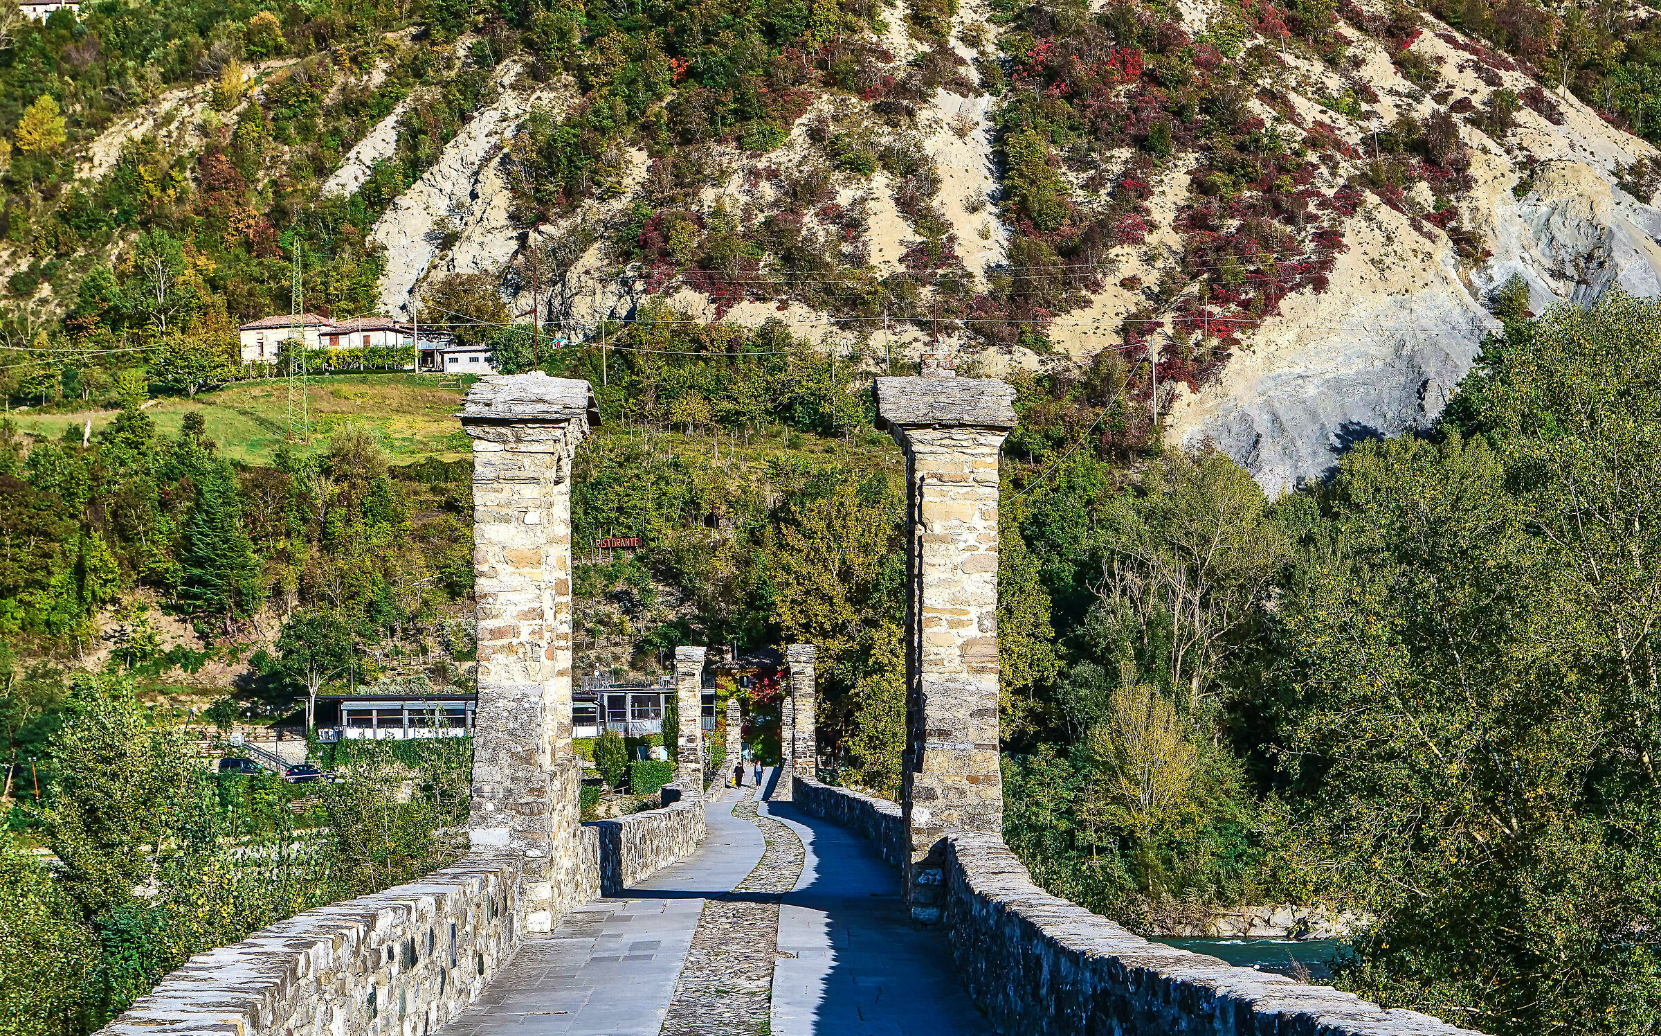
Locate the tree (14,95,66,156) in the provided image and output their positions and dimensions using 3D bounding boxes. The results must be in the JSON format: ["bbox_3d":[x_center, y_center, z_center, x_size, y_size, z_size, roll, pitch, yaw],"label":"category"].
[{"bbox_3d":[-134.466,-66.516,620.000,8.800,10.700,8.800,0,-4,0],"label":"tree"}]

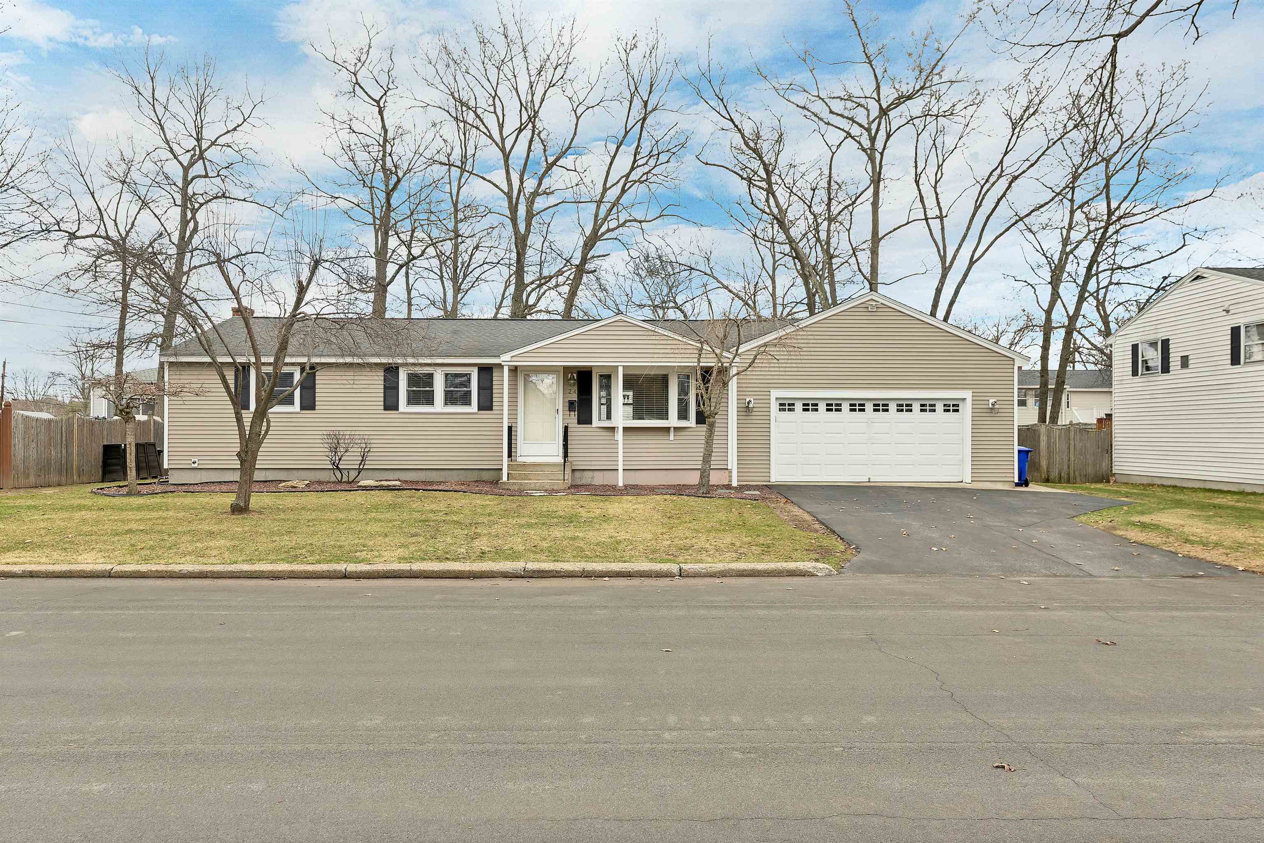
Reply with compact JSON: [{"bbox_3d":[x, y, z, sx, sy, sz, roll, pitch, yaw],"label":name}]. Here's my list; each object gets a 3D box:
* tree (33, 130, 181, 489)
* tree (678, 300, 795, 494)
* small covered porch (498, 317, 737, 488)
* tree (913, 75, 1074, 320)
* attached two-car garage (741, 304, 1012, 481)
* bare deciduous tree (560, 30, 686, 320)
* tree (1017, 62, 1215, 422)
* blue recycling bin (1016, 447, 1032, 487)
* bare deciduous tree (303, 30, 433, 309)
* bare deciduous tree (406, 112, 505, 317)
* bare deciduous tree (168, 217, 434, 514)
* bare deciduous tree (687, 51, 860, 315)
[{"bbox_3d":[-11.100,-2.270,17.900,3.050,7.550,2.900,0,0,-1],"label":"tree"},{"bbox_3d":[2.190,-0.500,17.700,2.450,4.050,2.300,0,0,-1],"label":"tree"},{"bbox_3d":[-0.330,-0.440,19.750,5.450,3.920,1.750,0,0,-1],"label":"small covered porch"},{"bbox_3d":[16.088,-6.752,37.500,7.165,17.354,6.807,0,-1,-2],"label":"tree"},{"bbox_3d":[6.050,-0.784,24.884,7.390,4.780,6.900,0,-1,-2],"label":"attached two-car garage"},{"bbox_3d":[-0.350,-6.860,33.000,5.200,17.000,5.400,0,0,-1],"label":"bare deciduous tree"},{"bbox_3d":[20.678,-6.728,36.000,8.482,17.264,8.058,0,-1,-2],"label":"tree"},{"bbox_3d":[10.220,1.200,22.250,0.740,1.090,0.630,0,-1,21],"label":"blue recycling bin"},{"bbox_3d":[-11.804,-8.032,38.000,6.013,19.928,5.713,0,-1,-2],"label":"bare deciduous tree"},{"bbox_3d":[-8.627,-6.438,41.000,4.902,16.825,4.657,0,-1,-2],"label":"bare deciduous tree"},{"bbox_3d":[-5.500,-0.940,14.000,4.450,4.950,4.000,0,0,-1],"label":"bare deciduous tree"},{"bbox_3d":[6.224,-7.151,37.000,7.633,18.139,7.252,0,-1,-2],"label":"bare deciduous tree"}]

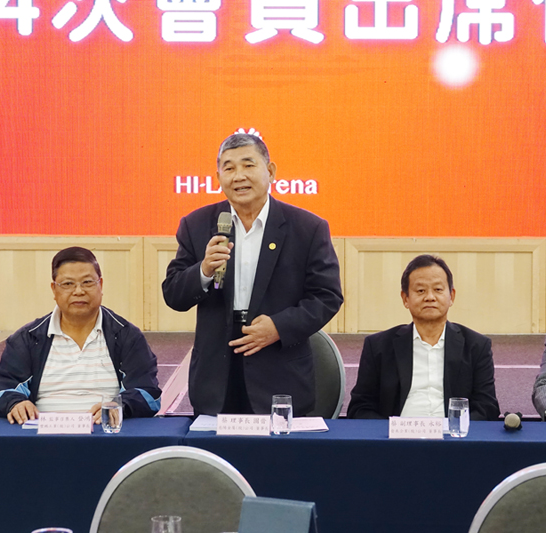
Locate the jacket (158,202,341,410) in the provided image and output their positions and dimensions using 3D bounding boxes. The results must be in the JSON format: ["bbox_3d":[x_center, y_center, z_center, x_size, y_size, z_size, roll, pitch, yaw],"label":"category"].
[{"bbox_3d":[-0.069,0.147,5.914,0.605,0.780,0.380,0,2,7],"label":"jacket"}]

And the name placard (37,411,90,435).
[{"bbox_3d":[-0.651,0.492,5.384,0.170,0.066,0.060,0,2,2],"label":"name placard"}]

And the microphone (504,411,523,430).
[{"bbox_3d":[0.781,0.498,5.557,0.056,0.056,0.250,0,2,7],"label":"microphone"}]

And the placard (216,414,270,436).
[{"bbox_3d":[-0.092,0.494,5.377,0.170,0.066,0.060,0,2,2],"label":"placard"}]

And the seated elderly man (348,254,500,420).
[{"bbox_3d":[0.508,0.614,5.823,0.530,1.300,0.750,0,2,5],"label":"seated elderly man"}]

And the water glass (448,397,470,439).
[{"bbox_3d":[0.583,0.471,5.343,0.065,0.119,0.065,0,2,2],"label":"water glass"}]

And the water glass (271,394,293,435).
[{"bbox_3d":[0.031,0.468,5.389,0.065,0.119,0.065,0,2,2],"label":"water glass"}]

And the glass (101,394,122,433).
[{"bbox_3d":[-0.506,0.465,5.400,0.065,0.119,0.065,0,2,2],"label":"glass"}]

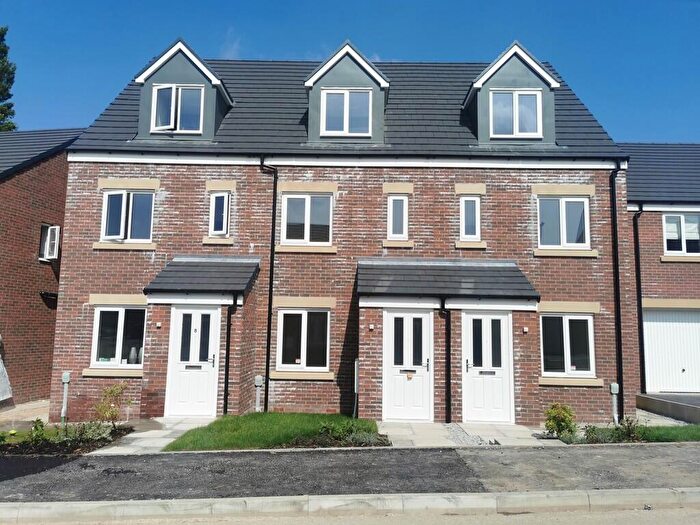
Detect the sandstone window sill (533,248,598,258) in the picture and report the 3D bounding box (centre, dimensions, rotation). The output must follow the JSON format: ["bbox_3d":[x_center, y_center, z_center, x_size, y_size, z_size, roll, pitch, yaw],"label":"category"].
[{"bbox_3d":[4.634,-0.192,11.807,1.375,0.145,0.150,1,-7,1],"label":"sandstone window sill"}]

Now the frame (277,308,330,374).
[{"bbox_3d":[-0.998,1.656,11.706,1.121,1.333,0.075,1,-7,1],"label":"frame"}]

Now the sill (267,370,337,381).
[{"bbox_3d":[-1.004,2.387,11.578,1.360,0.140,0.140,1,-7,1],"label":"sill"}]

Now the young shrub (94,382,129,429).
[{"bbox_3d":[-4.074,2.444,9.323,0.560,0.790,0.520,1,-7,1],"label":"young shrub"}]

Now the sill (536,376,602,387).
[{"bbox_3d":[4.620,2.501,11.490,1.360,0.140,0.140,1,-7,1],"label":"sill"}]

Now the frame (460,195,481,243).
[{"bbox_3d":[2.636,-0.965,11.975,0.443,1.023,0.075,1,-7,1],"label":"frame"}]

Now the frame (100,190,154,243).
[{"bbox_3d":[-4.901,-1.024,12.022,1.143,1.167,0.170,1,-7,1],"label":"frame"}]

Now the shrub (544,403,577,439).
[{"bbox_3d":[3.153,2.366,8.180,0.480,0.540,0.470,1,-7,1],"label":"shrub"}]

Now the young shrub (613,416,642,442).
[{"bbox_3d":[4.332,2.607,8.524,0.420,0.390,0.420,1,-6,1],"label":"young shrub"}]

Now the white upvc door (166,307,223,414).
[{"bbox_3d":[-2.884,1.819,10.103,0.942,2.034,0.090,1,-6,1],"label":"white upvc door"}]

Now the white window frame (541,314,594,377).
[{"bbox_3d":[4.601,1.758,11.562,1.146,1.313,0.075,1,-6,1],"label":"white window frame"}]

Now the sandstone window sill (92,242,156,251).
[{"bbox_3d":[-4.832,-0.331,11.804,1.366,0.150,0.150,1,-6,1],"label":"sandstone window sill"}]

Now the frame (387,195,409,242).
[{"bbox_3d":[1.048,-0.988,11.996,0.453,1.025,0.075,1,-7,1],"label":"frame"}]

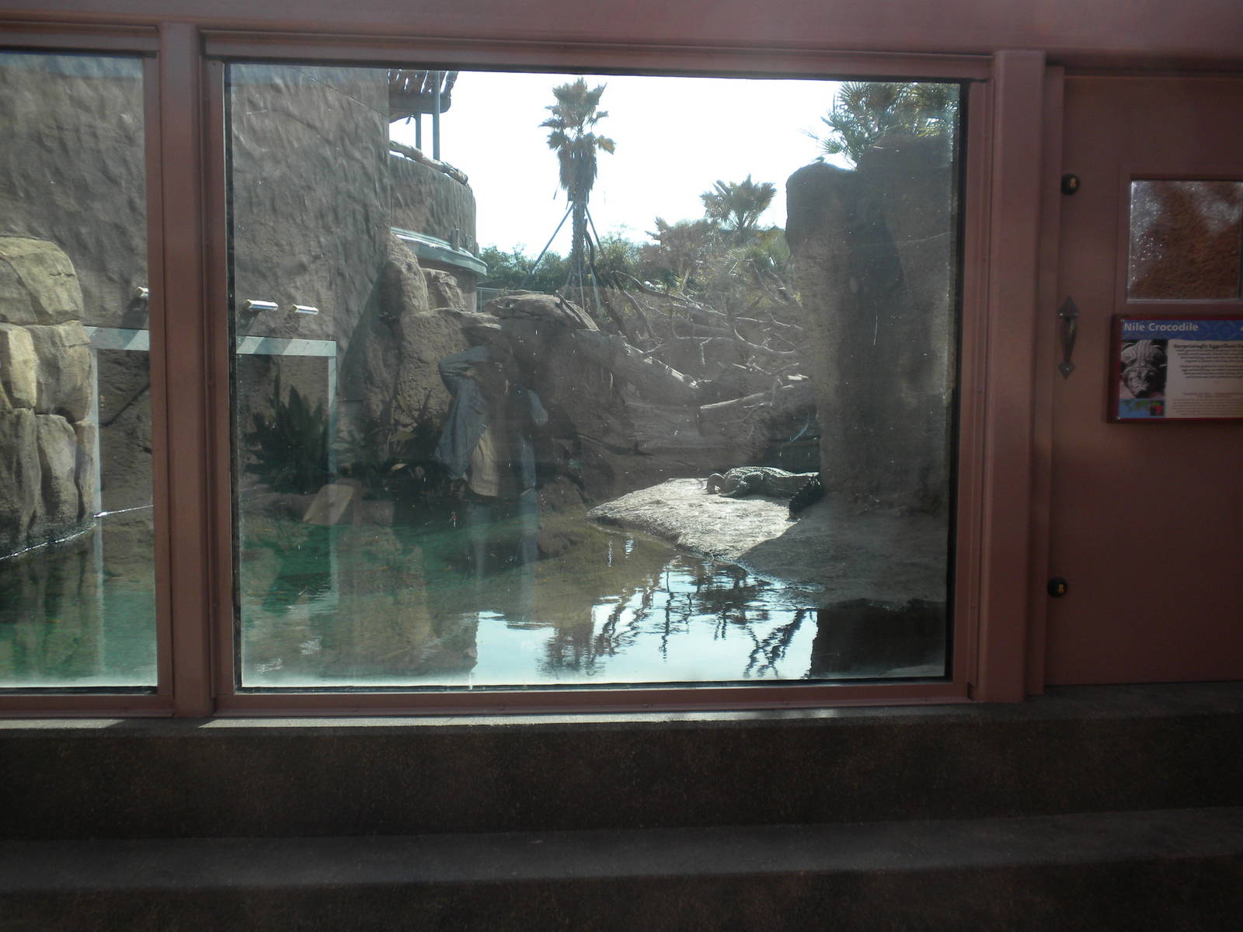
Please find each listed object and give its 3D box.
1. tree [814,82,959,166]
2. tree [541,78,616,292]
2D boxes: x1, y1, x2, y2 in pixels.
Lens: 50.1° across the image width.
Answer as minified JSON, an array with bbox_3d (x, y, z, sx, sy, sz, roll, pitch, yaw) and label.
[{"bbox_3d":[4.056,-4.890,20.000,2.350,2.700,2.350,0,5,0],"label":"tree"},{"bbox_3d":[-1.222,-7.707,38.000,2.150,6.800,2.150,0,5,0],"label":"tree"}]

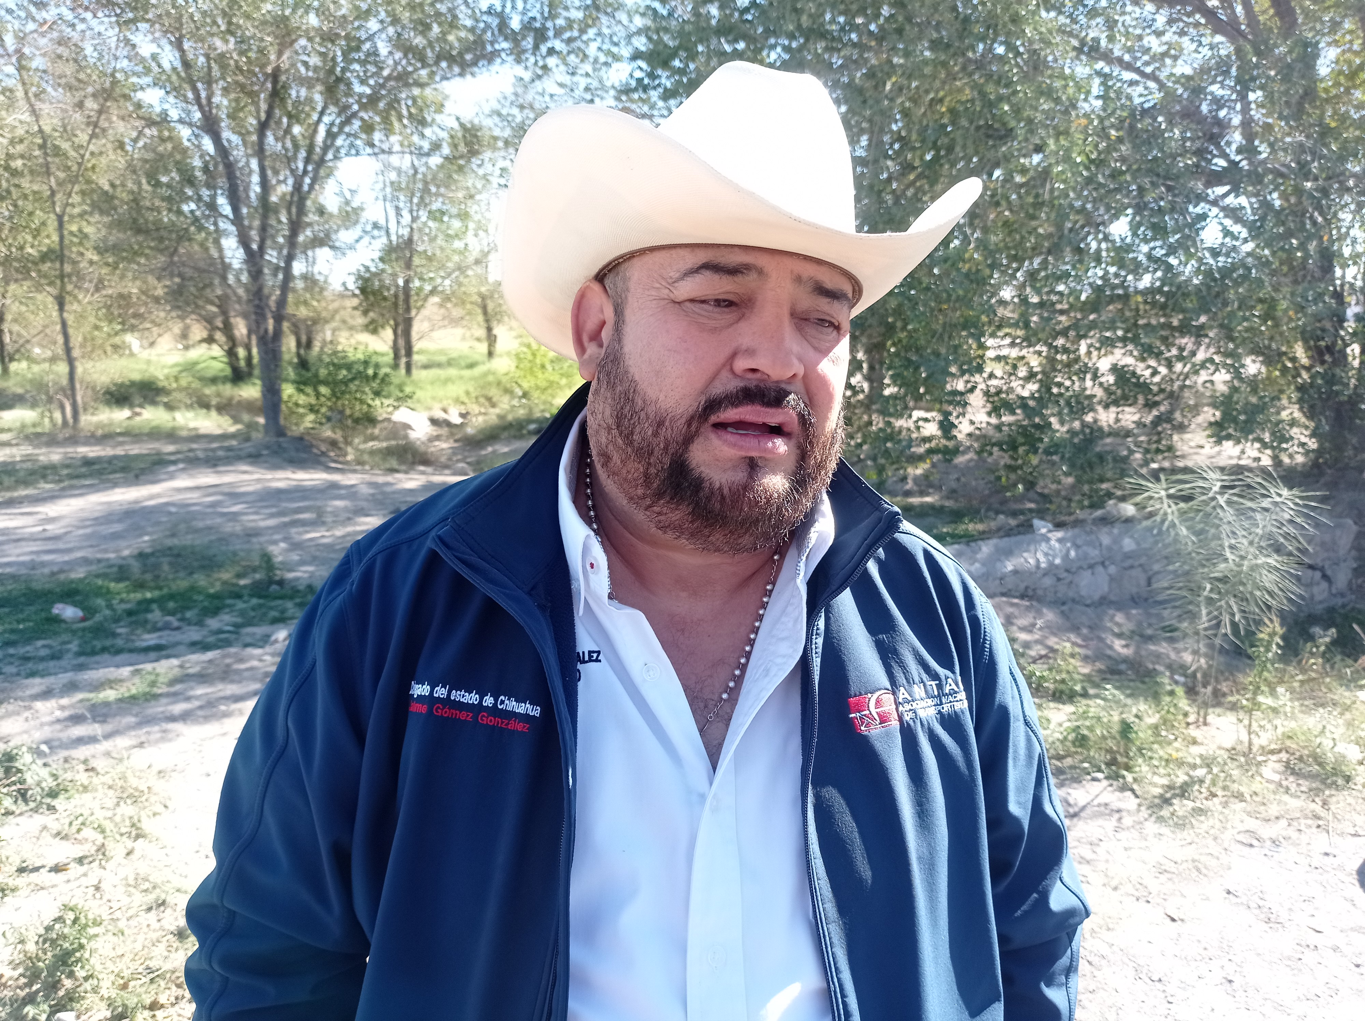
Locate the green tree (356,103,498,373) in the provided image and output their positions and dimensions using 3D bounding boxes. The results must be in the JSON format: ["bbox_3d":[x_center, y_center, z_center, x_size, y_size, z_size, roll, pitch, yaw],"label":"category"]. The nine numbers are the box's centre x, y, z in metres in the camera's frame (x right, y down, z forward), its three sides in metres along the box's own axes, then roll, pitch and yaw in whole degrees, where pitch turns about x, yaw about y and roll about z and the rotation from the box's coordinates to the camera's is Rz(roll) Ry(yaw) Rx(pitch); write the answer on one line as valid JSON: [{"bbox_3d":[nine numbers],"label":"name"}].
[{"bbox_3d":[-5.316,-5.554,22.863,2.940,5.460,2.790,0,11,0],"label":"green tree"}]

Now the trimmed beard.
[{"bbox_3d":[0.025,-0.037,0.695,0.160,0.135,0.115,9,-2,-21],"label":"trimmed beard"}]

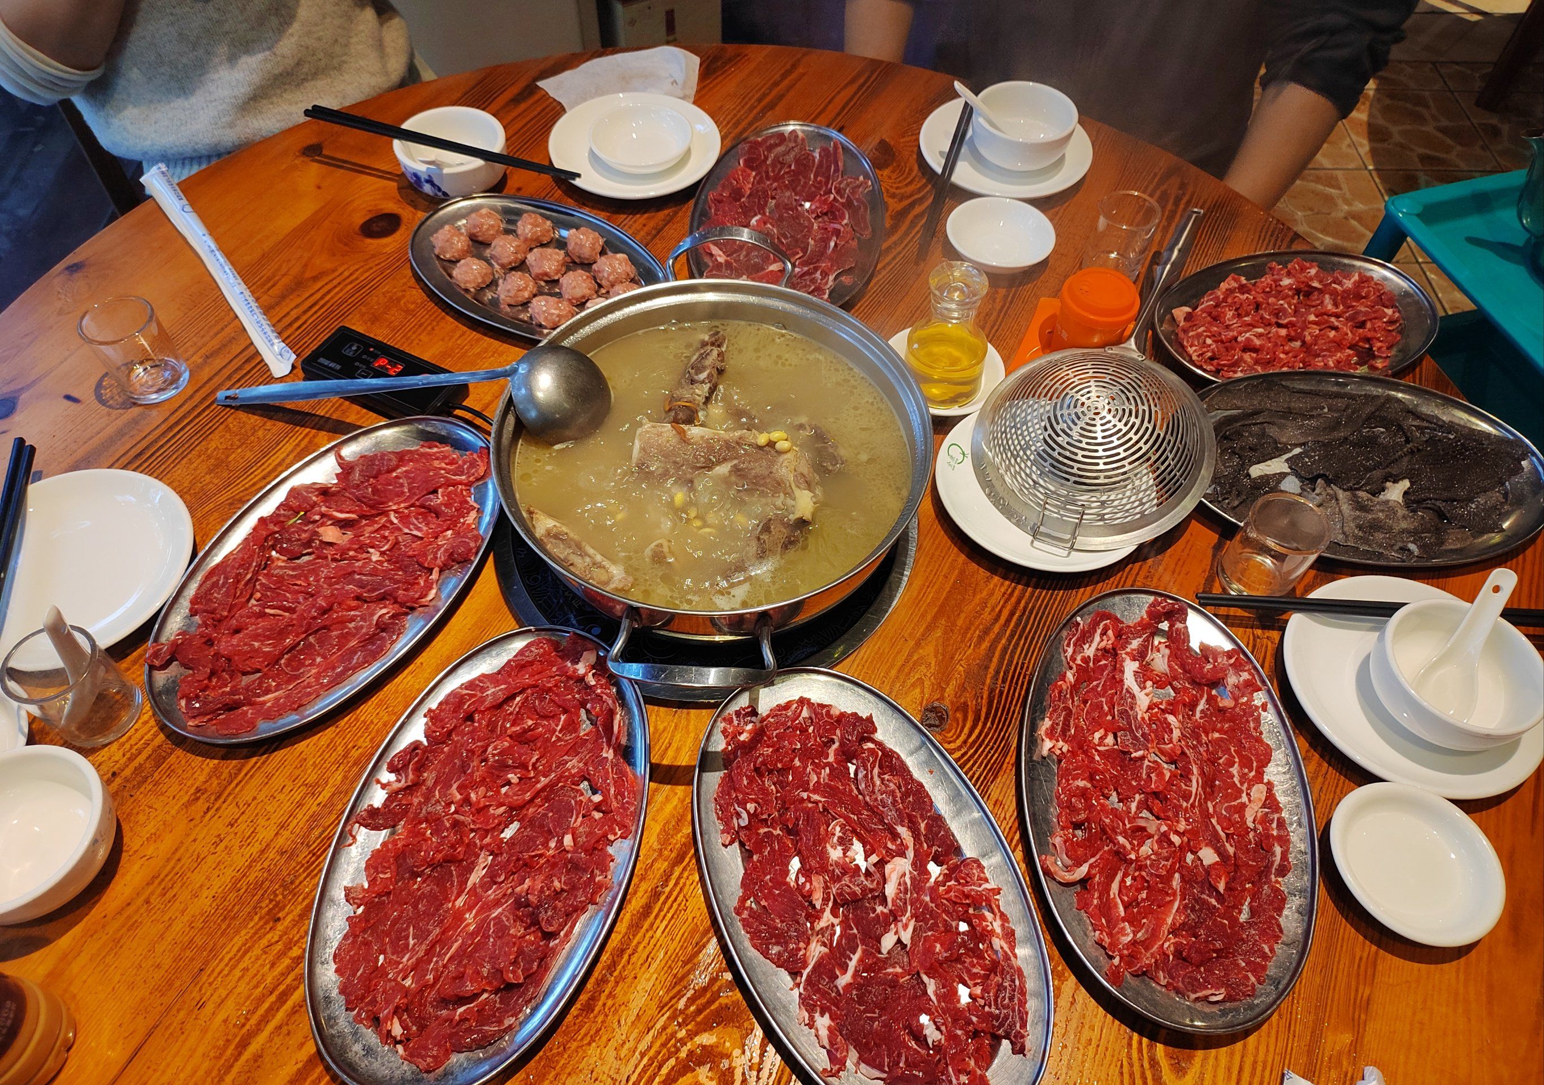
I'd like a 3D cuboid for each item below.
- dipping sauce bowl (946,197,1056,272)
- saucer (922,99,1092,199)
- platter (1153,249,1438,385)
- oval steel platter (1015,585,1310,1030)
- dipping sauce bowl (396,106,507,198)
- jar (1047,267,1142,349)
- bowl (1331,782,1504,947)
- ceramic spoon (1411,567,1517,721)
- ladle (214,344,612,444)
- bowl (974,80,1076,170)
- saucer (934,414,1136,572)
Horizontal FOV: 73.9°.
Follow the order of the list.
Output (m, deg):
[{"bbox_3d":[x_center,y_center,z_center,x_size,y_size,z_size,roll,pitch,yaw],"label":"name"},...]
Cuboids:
[{"bbox_3d":[0.218,-0.289,0.987,0.103,0.026,0.103,3,55,0],"label":"dipping sauce bowl"},{"bbox_3d":[0.237,-0.399,1.046,0.173,0.020,0.173,3,56,0],"label":"saucer"},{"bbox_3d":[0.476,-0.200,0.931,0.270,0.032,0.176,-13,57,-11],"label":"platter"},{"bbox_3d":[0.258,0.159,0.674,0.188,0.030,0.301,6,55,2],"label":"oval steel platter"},{"bbox_3d":[-0.313,-0.379,1.016,0.104,0.049,0.104,1,55,-1],"label":"dipping sauce bowl"},{"bbox_3d":[0.278,-0.196,0.883,0.067,0.065,0.066,3,56,0],"label":"jar"},{"bbox_3d":[0.398,0.204,0.643,0.101,0.023,0.101,1,56,-1],"label":"bowl"},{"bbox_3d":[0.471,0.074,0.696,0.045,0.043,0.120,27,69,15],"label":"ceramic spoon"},{"bbox_3d":[-0.286,-0.110,0.799,0.360,0.062,0.083,2,54,17],"label":"ladle"},{"bbox_3d":[0.256,-0.420,1.054,0.105,0.049,0.105,3,55,0],"label":"bowl"},{"bbox_3d":[0.215,-0.042,0.817,0.173,0.022,0.173,1,55,-1],"label":"saucer"}]

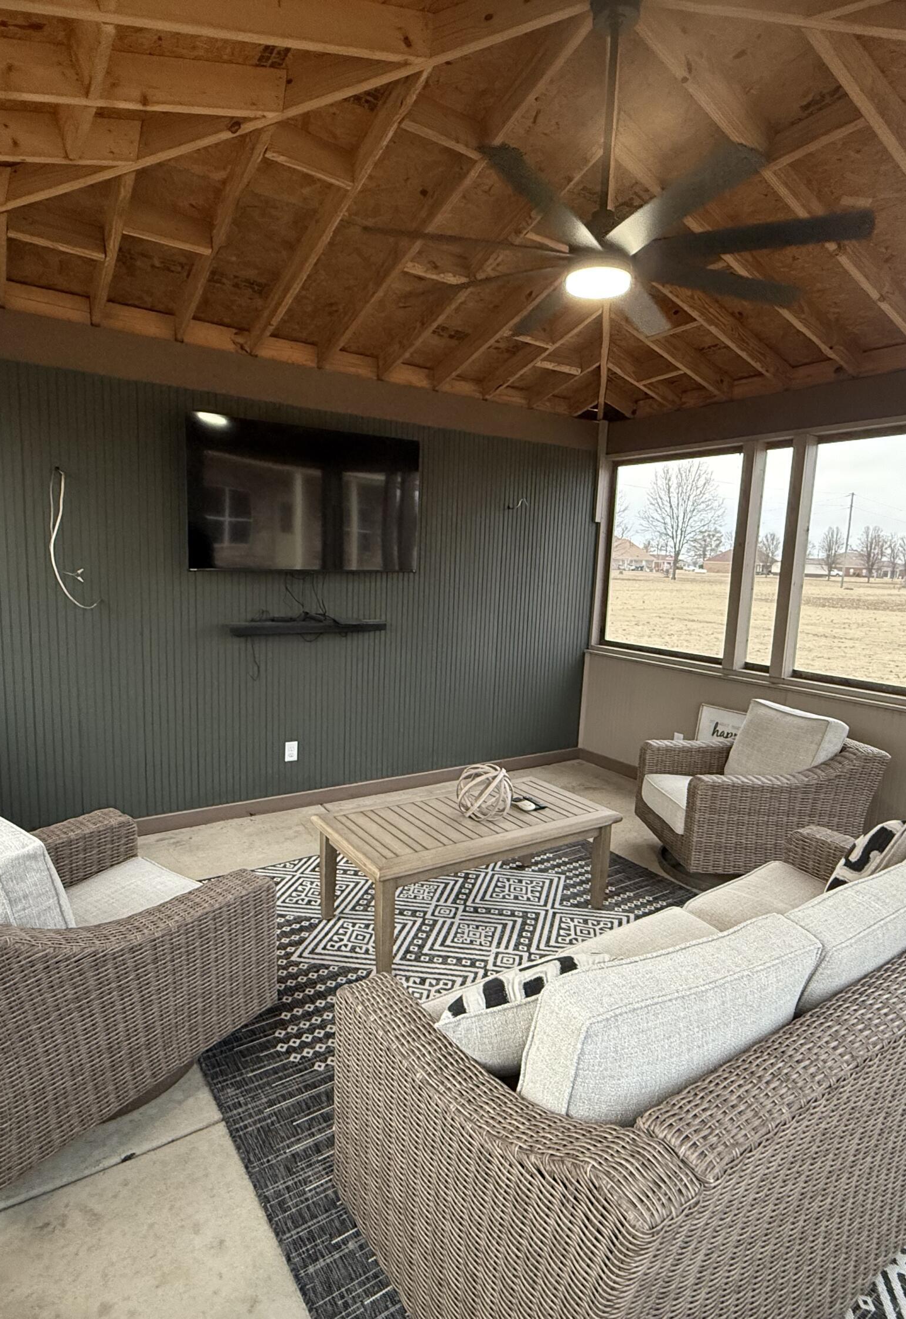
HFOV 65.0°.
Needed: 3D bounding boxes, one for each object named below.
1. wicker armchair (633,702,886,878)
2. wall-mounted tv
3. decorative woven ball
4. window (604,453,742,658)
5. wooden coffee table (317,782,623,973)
[{"bbox_3d":[1.571,0.712,3.796,0.950,0.880,0.890,2,8,-3],"label":"wicker armchair"},{"bbox_3d":[-0.847,-0.949,4.279,1.450,0.840,0.060,-3,10,-33],"label":"wall-mounted tv"},{"bbox_3d":[0.140,0.589,3.161,0.265,0.265,0.265,2,8,0],"label":"decorative woven ball"},{"bbox_3d":[1.558,-0.750,5.158,0.080,1.410,1.196,-3,10,-33],"label":"window"},{"bbox_3d":[0.072,0.941,3.272,1.260,0.468,0.650,-3,10,-33],"label":"wooden coffee table"}]

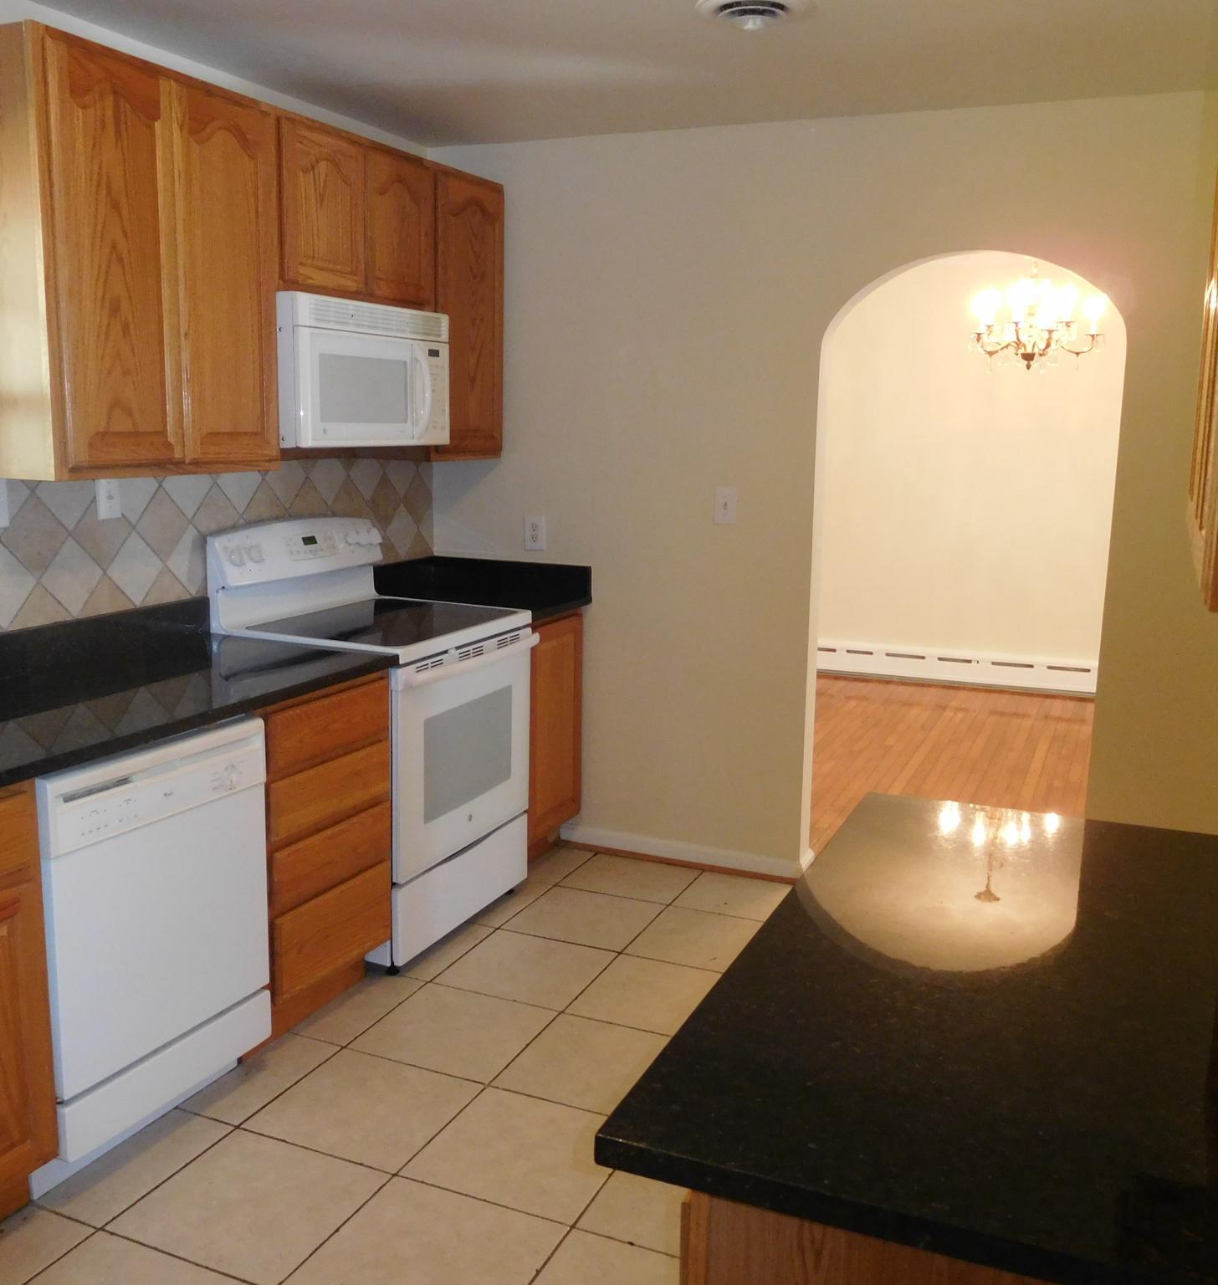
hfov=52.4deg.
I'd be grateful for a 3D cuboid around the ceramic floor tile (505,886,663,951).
[{"bbox_3d":[-0.072,0.865,3.861,0.388,0.010,0.388,5,11,23],"label":"ceramic floor tile"}]

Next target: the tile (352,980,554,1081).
[{"bbox_3d":[-0.385,0.984,3.139,0.388,0.010,0.388,5,11,23],"label":"tile"}]

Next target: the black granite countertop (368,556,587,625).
[{"bbox_3d":[-0.445,-0.190,4.280,0.657,0.147,0.482,5,11,23],"label":"black granite countertop"}]

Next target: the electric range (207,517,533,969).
[{"bbox_3d":[-0.681,0.257,3.763,0.681,1.194,0.768,5,11,23],"label":"electric range"}]

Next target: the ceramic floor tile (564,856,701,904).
[{"bbox_3d":[0.076,0.808,4.205,0.388,0.010,0.349,5,11,23],"label":"ceramic floor tile"}]

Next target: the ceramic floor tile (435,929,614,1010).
[{"bbox_3d":[-0.229,0.925,3.500,0.388,0.010,0.388,5,11,23],"label":"ceramic floor tile"}]

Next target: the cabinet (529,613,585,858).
[{"bbox_3d":[-0.473,0.315,4.373,0.621,0.880,0.478,5,11,23],"label":"cabinet"}]

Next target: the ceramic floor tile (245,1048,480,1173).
[{"bbox_3d":[-0.541,1.044,2.778,0.388,0.010,0.388,5,11,23],"label":"ceramic floor tile"}]

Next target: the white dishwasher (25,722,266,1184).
[{"bbox_3d":[-1.179,0.609,2.675,0.613,0.856,0.597,5,11,23],"label":"white dishwasher"}]

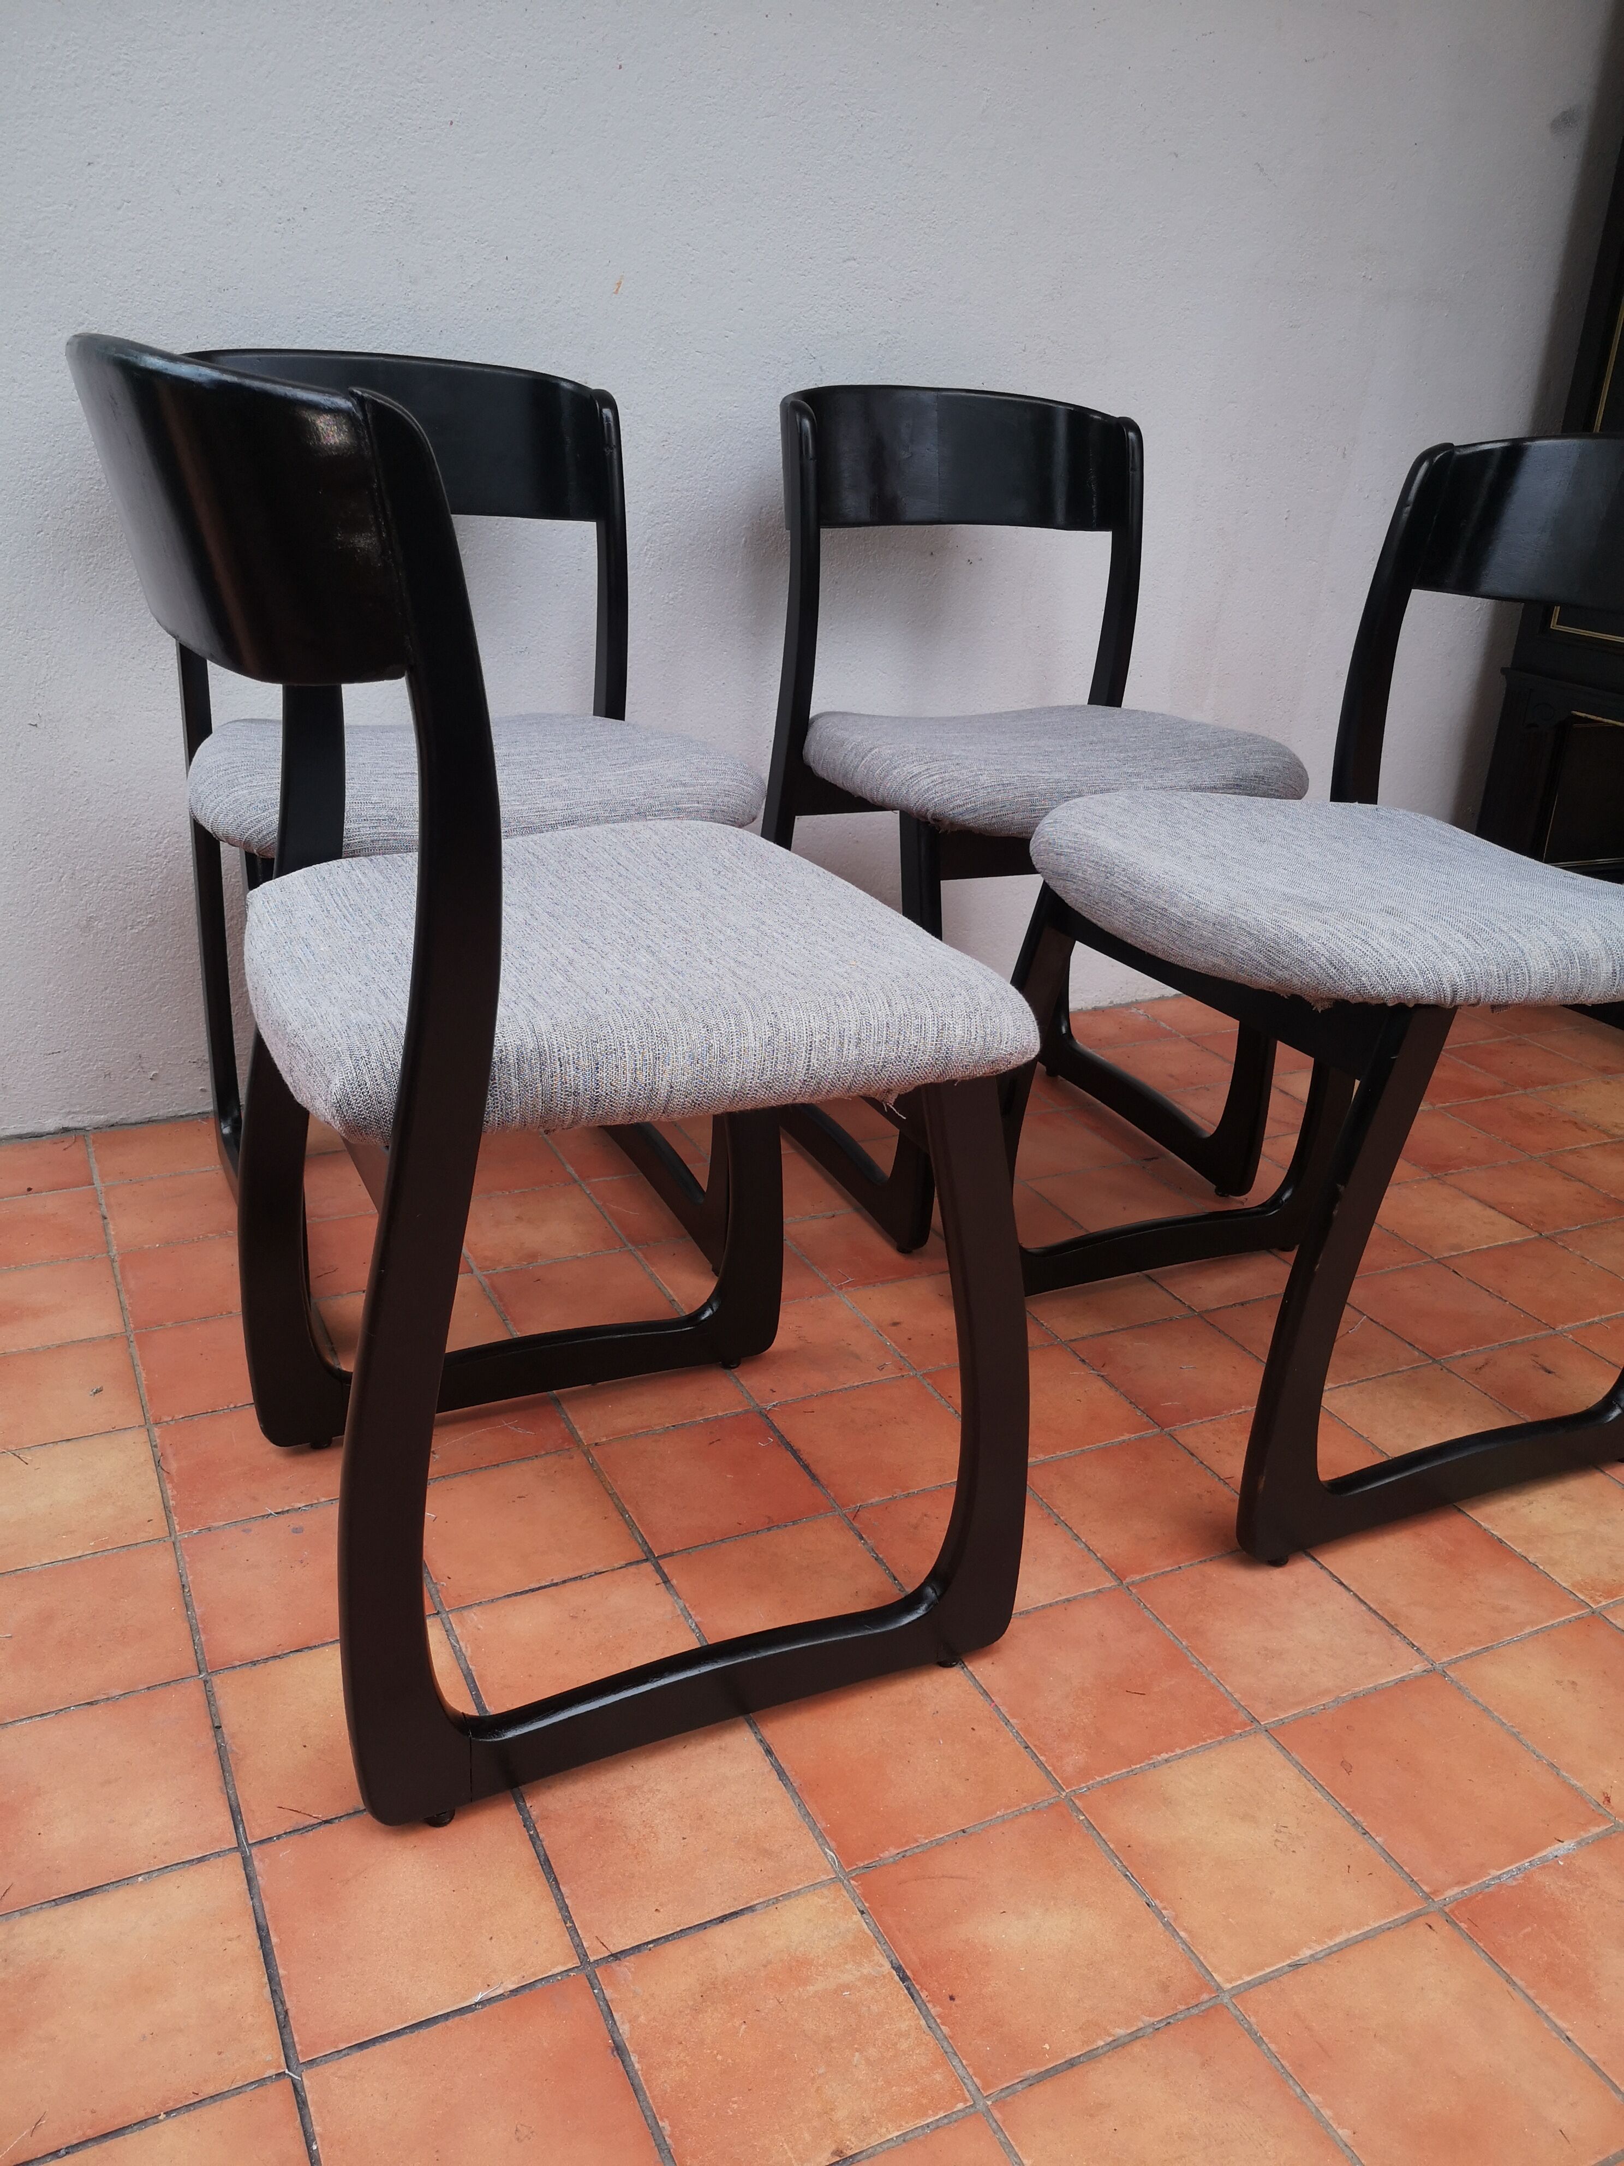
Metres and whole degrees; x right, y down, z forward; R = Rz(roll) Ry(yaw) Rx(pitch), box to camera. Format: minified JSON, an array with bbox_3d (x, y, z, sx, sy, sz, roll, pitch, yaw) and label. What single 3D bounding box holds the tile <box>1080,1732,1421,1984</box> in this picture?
[{"bbox_3d":[0.259,0.463,1.011,0.147,0.012,0.147,-8,25,-25],"label":"tile"}]

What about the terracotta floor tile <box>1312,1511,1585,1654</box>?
[{"bbox_3d":[0.466,0.370,1.259,0.149,0.012,0.147,-7,25,-25],"label":"terracotta floor tile"}]

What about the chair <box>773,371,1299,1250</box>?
[{"bbox_3d":[0.208,-0.303,1.800,0.450,0.802,0.497,-7,24,-24],"label":"chair"}]

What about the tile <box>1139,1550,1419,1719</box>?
[{"bbox_3d":[0.328,0.388,1.194,0.149,0.012,0.147,-7,25,-25],"label":"tile"}]

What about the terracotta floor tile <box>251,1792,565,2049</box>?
[{"bbox_3d":[-0.221,0.458,0.933,0.149,0.012,0.147,-7,25,-25],"label":"terracotta floor tile"}]

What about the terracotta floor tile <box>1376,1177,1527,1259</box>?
[{"bbox_3d":[0.679,0.152,1.827,0.149,0.012,0.147,-7,25,-25],"label":"terracotta floor tile"}]

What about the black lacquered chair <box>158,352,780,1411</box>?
[{"bbox_3d":[-0.329,-0.233,1.548,0.464,0.789,0.503,-7,24,-24],"label":"black lacquered chair"}]

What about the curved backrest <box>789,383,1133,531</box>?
[{"bbox_3d":[0.150,-0.675,1.830,0.431,0.143,0.105,-7,15,-24],"label":"curved backrest"}]

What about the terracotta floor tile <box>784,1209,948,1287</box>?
[{"bbox_3d":[0.062,0.168,1.704,0.147,0.012,0.147,-8,25,-25],"label":"terracotta floor tile"}]

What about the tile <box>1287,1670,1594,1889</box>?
[{"bbox_3d":[0.394,0.443,1.069,0.149,0.012,0.147,-7,25,-25],"label":"tile"}]

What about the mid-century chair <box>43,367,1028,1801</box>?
[{"bbox_3d":[-0.148,-0.024,1.064,0.503,0.789,0.464,-7,25,-25],"label":"mid-century chair"}]

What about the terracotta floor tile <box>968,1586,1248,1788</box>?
[{"bbox_3d":[0.191,0.406,1.128,0.149,0.012,0.147,-7,25,-25],"label":"terracotta floor tile"}]

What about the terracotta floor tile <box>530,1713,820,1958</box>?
[{"bbox_3d":[-0.084,0.441,0.998,0.149,0.012,0.147,-7,25,-25],"label":"terracotta floor tile"}]

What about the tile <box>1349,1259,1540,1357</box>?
[{"bbox_3d":[0.610,0.224,1.650,0.147,0.012,0.147,-8,25,-25],"label":"tile"}]

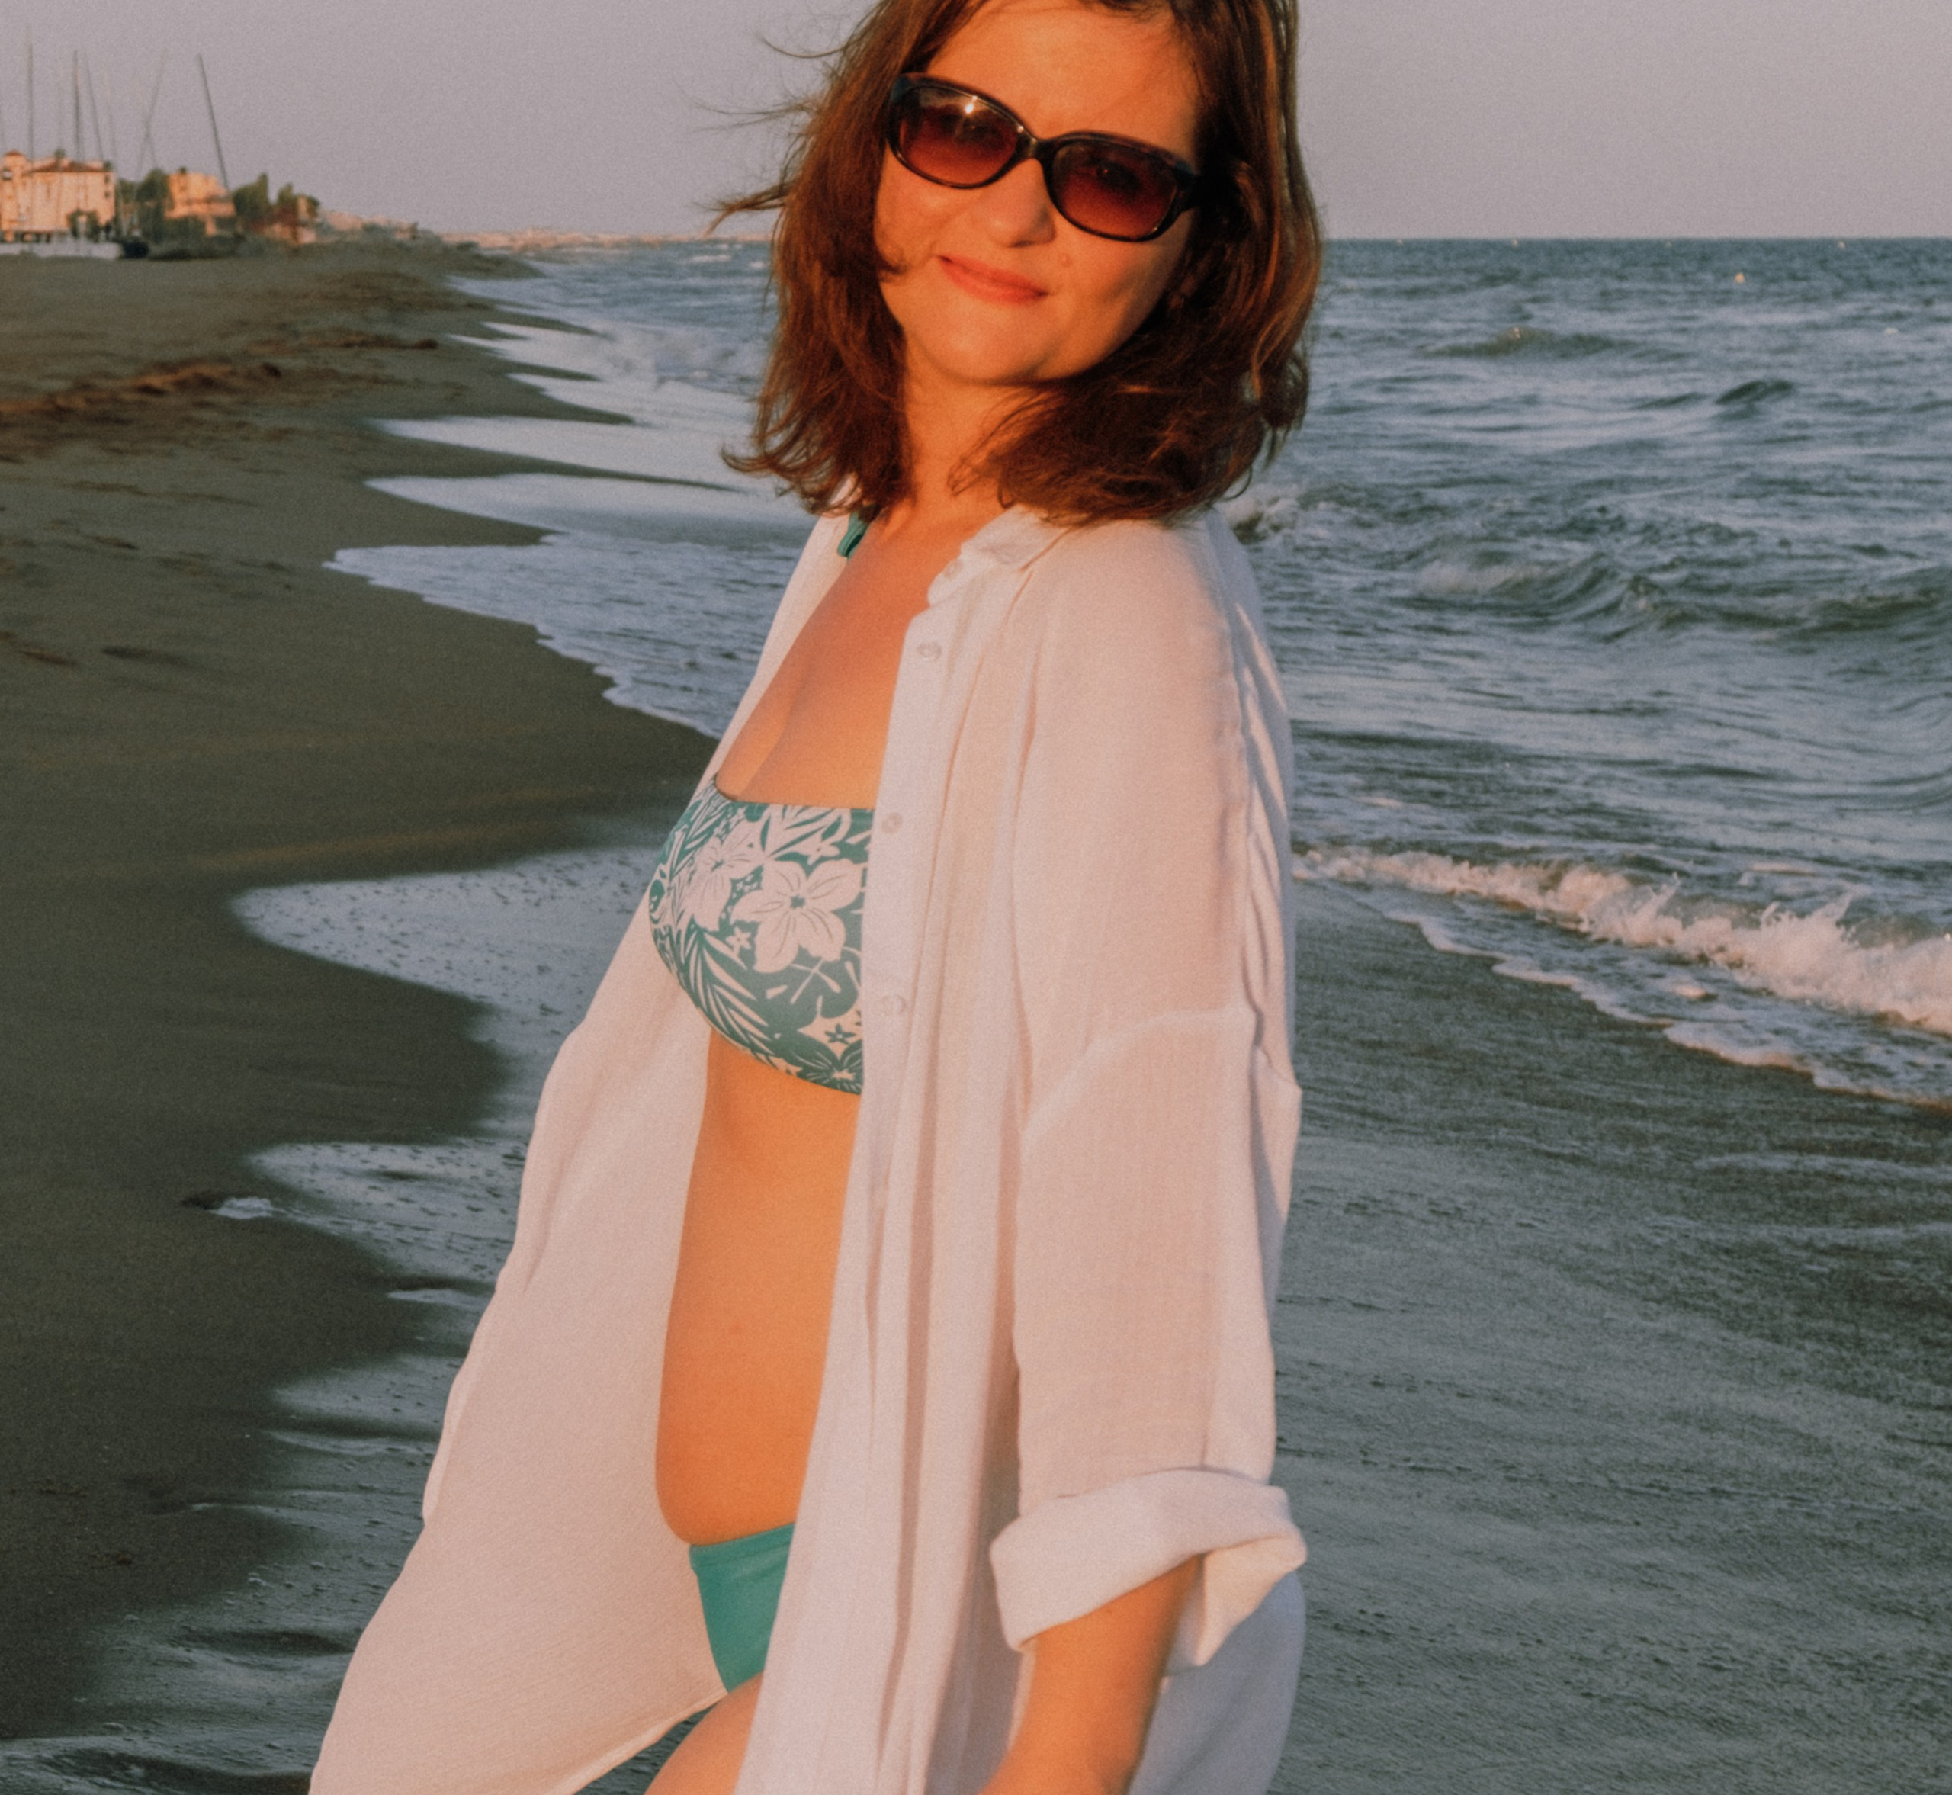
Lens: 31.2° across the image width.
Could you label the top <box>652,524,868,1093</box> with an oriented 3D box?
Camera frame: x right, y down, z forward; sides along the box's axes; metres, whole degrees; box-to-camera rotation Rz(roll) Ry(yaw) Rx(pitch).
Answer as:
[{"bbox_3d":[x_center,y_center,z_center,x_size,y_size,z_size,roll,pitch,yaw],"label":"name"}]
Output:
[{"bbox_3d":[-0.045,-0.045,1.540,0.210,0.260,0.290,-5,12,-27],"label":"top"}]

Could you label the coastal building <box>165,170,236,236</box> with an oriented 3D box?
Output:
[{"bbox_3d":[-99.810,-89.190,450.000,10.000,9.000,9.000,-5,12,-24],"label":"coastal building"}]

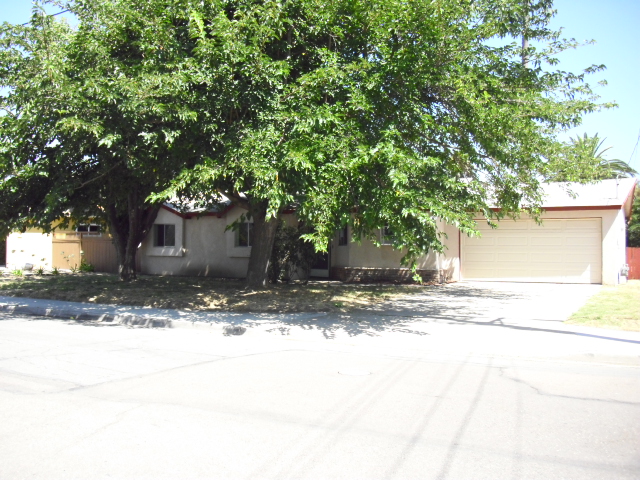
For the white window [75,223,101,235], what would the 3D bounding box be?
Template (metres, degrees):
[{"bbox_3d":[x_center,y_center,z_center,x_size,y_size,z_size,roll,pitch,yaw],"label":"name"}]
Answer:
[{"bbox_3d":[-11.522,-0.483,35.000,0.100,0.660,1.550,0,0,34],"label":"white window"}]

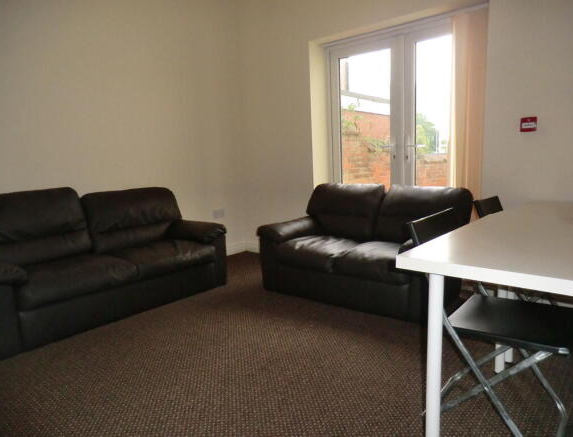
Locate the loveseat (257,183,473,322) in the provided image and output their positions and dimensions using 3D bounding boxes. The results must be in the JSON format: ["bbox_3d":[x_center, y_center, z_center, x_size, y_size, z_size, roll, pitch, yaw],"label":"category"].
[{"bbox_3d":[0.569,0.163,3.166,1.430,0.820,0.820,5,11,38],"label":"loveseat"}]

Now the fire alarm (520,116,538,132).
[{"bbox_3d":[1.602,-0.615,2.662,0.092,0.090,0.045,5,11,41],"label":"fire alarm"}]

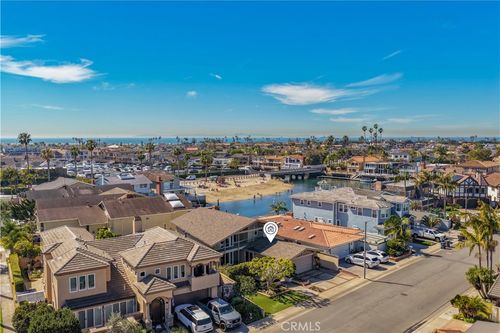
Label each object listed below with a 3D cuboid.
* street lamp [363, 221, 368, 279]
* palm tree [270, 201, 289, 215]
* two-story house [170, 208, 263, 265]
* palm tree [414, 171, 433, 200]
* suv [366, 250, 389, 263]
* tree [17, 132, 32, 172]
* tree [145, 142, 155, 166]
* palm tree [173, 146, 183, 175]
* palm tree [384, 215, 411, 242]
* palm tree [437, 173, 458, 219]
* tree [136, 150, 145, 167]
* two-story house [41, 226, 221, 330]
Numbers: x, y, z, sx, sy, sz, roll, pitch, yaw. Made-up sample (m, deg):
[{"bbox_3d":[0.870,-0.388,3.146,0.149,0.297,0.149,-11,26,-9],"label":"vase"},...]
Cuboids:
[{"bbox_3d":[14.684,10.582,49.133,0.350,7.410,0.600,-4,6,-43],"label":"street lamp"},{"bbox_3d":[5.764,9.478,75.943,3.400,5.500,3.400,0,4,0],"label":"palm tree"},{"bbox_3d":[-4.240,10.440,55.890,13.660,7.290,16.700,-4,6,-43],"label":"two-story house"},{"bbox_3d":[48.950,5.620,110.620,5.140,8.750,5.140,0,4,0],"label":"palm tree"},{"bbox_3d":[18.440,13.090,58.150,1.800,1.650,4.500,-4,6,-43],"label":"suv"},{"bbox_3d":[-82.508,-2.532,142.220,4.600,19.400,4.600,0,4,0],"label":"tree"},{"bbox_3d":[-54.530,-5.220,211.380,5.180,15.380,5.180,0,4,0],"label":"tree"},{"bbox_3d":[-32.148,-1.889,172.357,4.000,13.500,4.000,0,4,0],"label":"palm tree"},{"bbox_3d":[23.519,10.464,61.977,4.000,5.700,4.000,0,4,0],"label":"palm tree"},{"bbox_3d":[44.040,6.770,86.750,4.480,10.020,4.480,0,4,0],"label":"palm tree"},{"bbox_3d":[-59.430,-3.120,211.530,4.360,11.180,4.360,0,4,0],"label":"tree"},{"bbox_3d":[-13.548,10.798,43.748,16.500,7.800,18.000,-2,5,-29],"label":"two-story house"}]

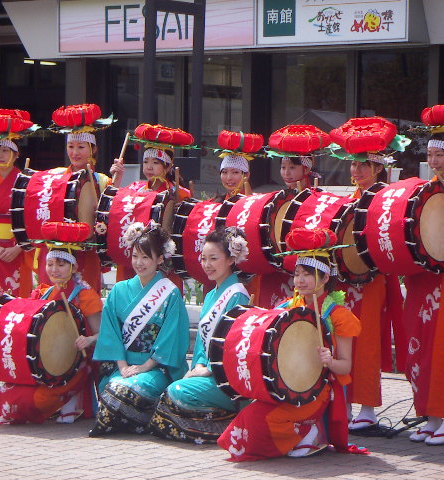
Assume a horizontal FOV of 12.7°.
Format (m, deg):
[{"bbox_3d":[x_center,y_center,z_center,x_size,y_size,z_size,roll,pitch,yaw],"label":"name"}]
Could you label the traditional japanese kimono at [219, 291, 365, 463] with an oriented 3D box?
[{"bbox_3d":[0.323,0.650,9.705,0.550,0.791,0.680,3,3,41],"label":"traditional japanese kimono"}]

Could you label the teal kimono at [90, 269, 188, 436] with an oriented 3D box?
[{"bbox_3d":[-0.433,0.582,10.604,0.500,0.841,0.580,2,2,28],"label":"teal kimono"}]

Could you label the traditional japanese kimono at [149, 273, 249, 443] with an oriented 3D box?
[{"bbox_3d":[-0.097,0.614,10.430,0.660,0.860,0.500,-2,3,-42],"label":"traditional japanese kimono"}]

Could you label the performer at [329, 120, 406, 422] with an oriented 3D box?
[{"bbox_3d":[0.785,0.166,10.919,0.480,1.681,0.400,3,3,43],"label":"performer"}]

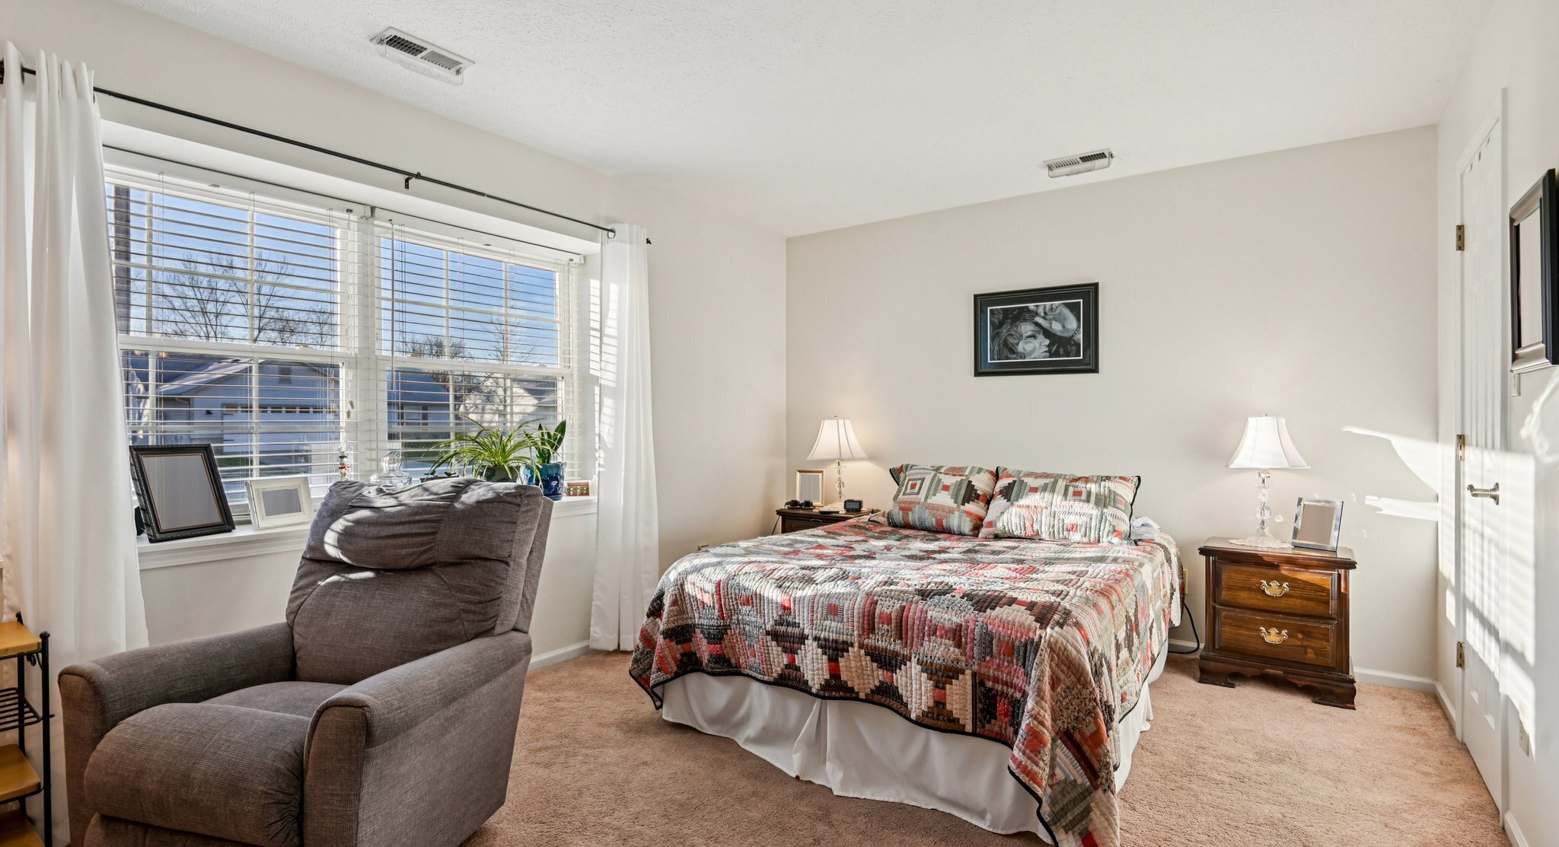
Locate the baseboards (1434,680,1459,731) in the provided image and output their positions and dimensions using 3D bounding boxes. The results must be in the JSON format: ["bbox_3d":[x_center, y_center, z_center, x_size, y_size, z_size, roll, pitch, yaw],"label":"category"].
[{"bbox_3d":[2.674,1.126,2.788,0.016,0.068,0.460,0,0,37],"label":"baseboards"}]

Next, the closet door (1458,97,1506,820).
[{"bbox_3d":[2.345,0.118,2.297,0.040,2.050,0.590,0,0,37],"label":"closet door"}]

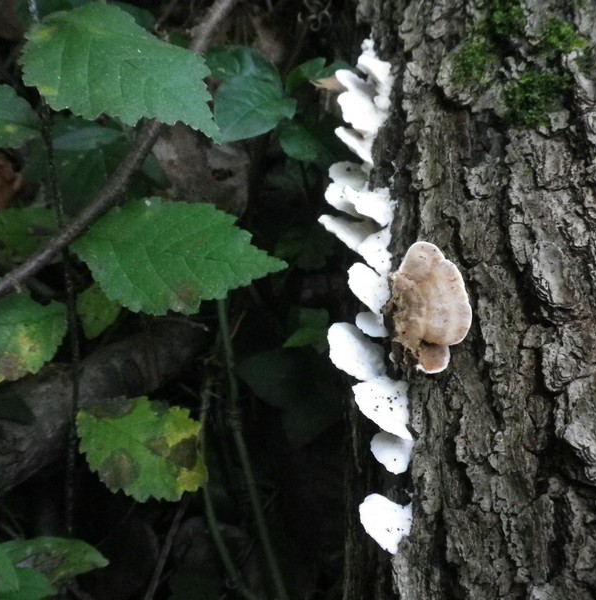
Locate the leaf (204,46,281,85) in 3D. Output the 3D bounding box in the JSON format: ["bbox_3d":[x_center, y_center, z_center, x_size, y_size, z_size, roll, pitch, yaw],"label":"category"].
[{"bbox_3d":[-0.045,-0.189,0.660,0.067,0.012,0.057,-7,53,-5],"label":"leaf"}]

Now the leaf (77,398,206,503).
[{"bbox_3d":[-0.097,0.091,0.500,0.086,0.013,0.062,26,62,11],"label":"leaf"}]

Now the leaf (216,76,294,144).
[{"bbox_3d":[-0.037,-0.128,0.552,0.057,0.014,0.059,-35,62,-14],"label":"leaf"}]

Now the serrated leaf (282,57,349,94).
[{"bbox_3d":[0.017,-0.195,0.700,0.063,0.012,0.045,-29,58,-20],"label":"serrated leaf"}]

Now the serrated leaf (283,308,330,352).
[{"bbox_3d":[0.008,0.025,0.601,0.047,0.014,0.041,-33,60,-22],"label":"serrated leaf"}]

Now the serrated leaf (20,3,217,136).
[{"bbox_3d":[-0.079,-0.106,0.403,0.109,0.022,0.074,27,61,9],"label":"serrated leaf"}]

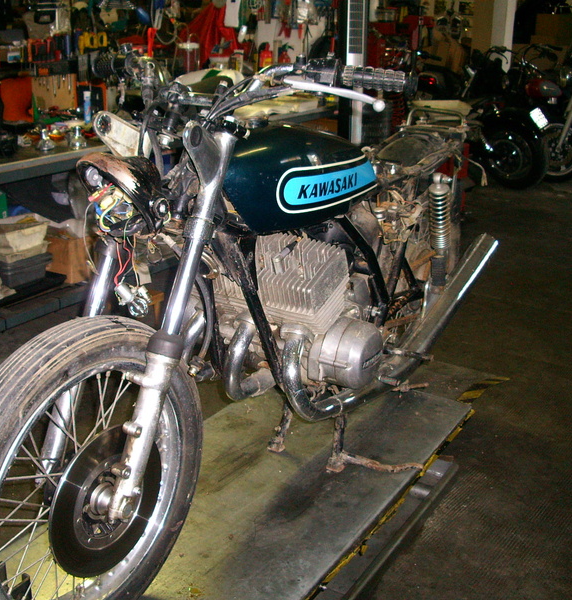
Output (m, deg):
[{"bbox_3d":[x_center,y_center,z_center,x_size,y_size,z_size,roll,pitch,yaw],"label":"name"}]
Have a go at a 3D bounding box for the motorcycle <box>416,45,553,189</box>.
[{"bbox_3d":[1.680,-1.770,7.970,0.870,1.170,2.250,-14,22,-38],"label":"motorcycle"}]

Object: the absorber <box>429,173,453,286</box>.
[{"bbox_3d":[0.446,-0.195,2.367,0.065,0.350,0.065,11,29,32],"label":"absorber"}]

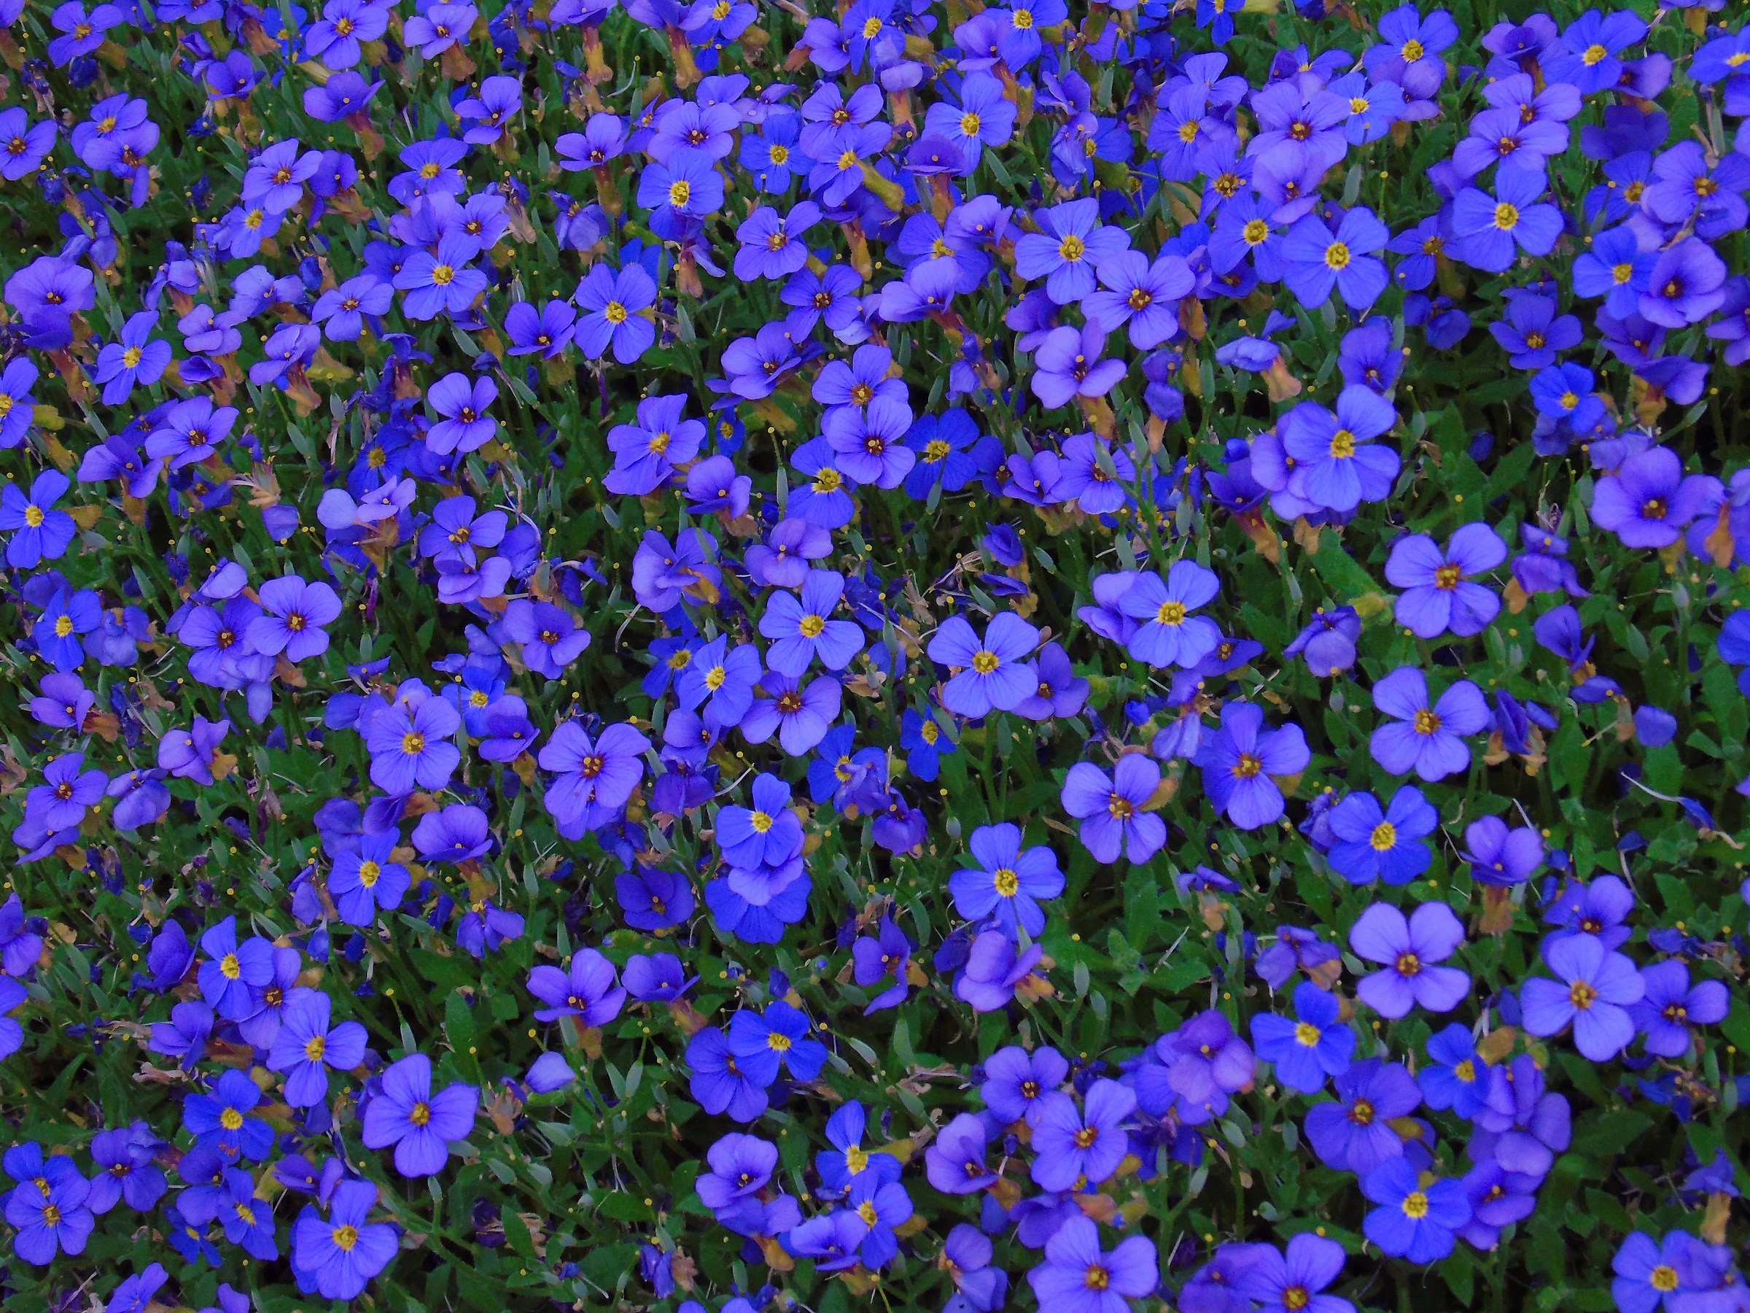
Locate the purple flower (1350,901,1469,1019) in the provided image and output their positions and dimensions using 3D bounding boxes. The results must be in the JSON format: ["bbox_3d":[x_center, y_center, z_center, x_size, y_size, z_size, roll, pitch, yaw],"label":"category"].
[{"bbox_3d":[0.090,0.051,0.525,0.020,0.007,0.020,0,83,0],"label":"purple flower"}]

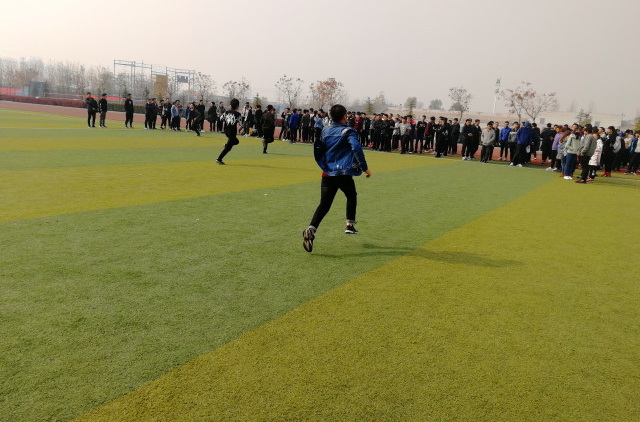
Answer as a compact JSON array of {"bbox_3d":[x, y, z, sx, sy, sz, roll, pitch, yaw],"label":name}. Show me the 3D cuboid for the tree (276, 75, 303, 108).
[{"bbox_3d":[-2.891,-9.858,44.988,2.500,4.550,2.500,4,11,0],"label":"tree"}]

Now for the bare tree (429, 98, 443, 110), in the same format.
[{"bbox_3d":[19.050,-16.206,83.176,2.310,5.270,2.310,4,11,0],"label":"bare tree"}]

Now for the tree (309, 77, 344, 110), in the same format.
[{"bbox_3d":[0.505,-9.416,44.007,3.150,4.550,3.150,4,11,0],"label":"tree"}]

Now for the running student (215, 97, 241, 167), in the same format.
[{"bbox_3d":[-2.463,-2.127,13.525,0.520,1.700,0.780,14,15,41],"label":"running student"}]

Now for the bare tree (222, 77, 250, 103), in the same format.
[{"bbox_3d":[-7.813,-10.302,46.500,2.580,4.130,2.580,4,11,0],"label":"bare tree"}]

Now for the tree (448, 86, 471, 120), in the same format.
[{"bbox_3d":[10.898,-7.588,39.121,1.870,4.350,1.870,4,11,0],"label":"tree"}]

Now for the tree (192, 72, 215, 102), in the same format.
[{"bbox_3d":[-11.209,-11.044,47.931,2.090,4.550,2.090,4,11,0],"label":"tree"}]

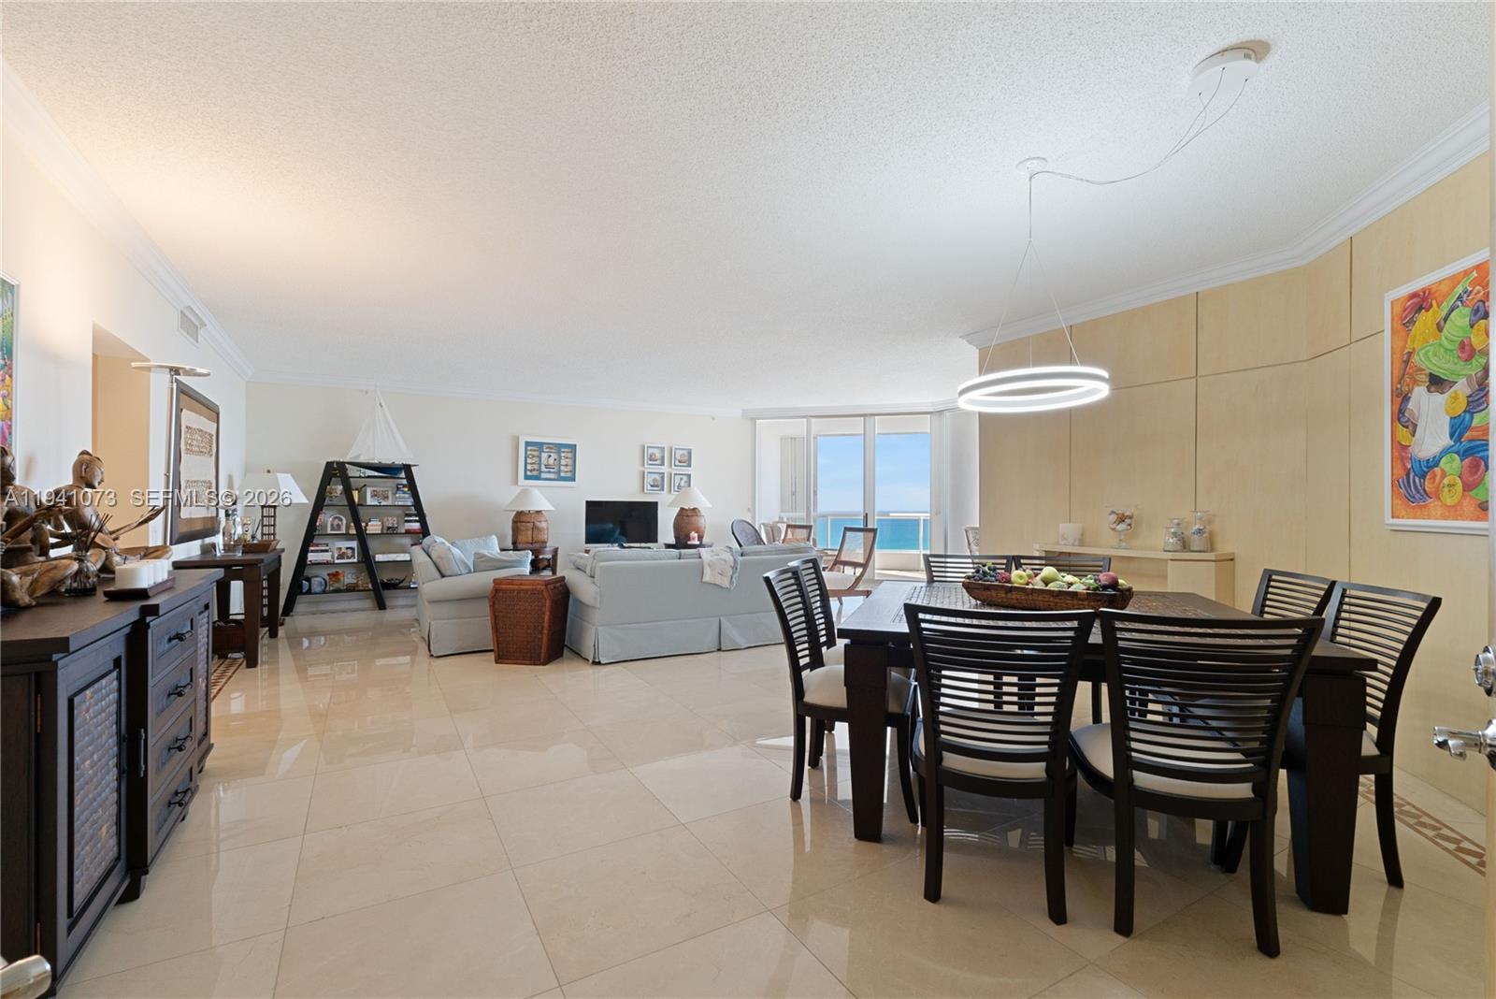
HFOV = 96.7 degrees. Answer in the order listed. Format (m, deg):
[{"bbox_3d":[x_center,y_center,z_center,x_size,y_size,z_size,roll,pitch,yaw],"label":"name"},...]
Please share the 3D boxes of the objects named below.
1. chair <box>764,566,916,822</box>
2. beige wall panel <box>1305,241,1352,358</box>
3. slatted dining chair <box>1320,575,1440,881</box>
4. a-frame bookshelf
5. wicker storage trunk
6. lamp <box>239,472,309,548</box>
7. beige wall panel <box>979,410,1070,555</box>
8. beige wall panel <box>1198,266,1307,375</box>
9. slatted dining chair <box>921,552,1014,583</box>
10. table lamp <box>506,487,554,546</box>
[{"bbox_3d":[0.431,0.765,2.800,0.610,0.910,0.490,0,-1,20],"label":"chair"},{"bbox_3d":[3.076,-1.043,3.518,0.030,0.535,0.400,0,-1,15],"label":"beige wall panel"},{"bbox_3d":[1.883,0.768,2.321,0.570,0.925,0.490,0,-1,15],"label":"slatted dining chair"},{"bbox_3d":[-4.394,0.439,7.770,1.680,1.715,0.400,0,-1,-30],"label":"a-frame bookshelf"},{"bbox_3d":[-1.685,0.936,5.175,0.500,0.620,0.420,0,-1,9],"label":"wicker storage trunk"},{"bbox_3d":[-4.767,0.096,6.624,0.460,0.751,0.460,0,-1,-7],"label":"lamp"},{"bbox_3d":[2.229,0.247,5.400,0.030,2.029,0.870,0,-1,-30],"label":"beige wall panel"},{"bbox_3d":[3.025,-1.055,4.019,0.030,0.544,0.580,0,-1,-30],"label":"beige wall panel"},{"bbox_3d":[1.210,0.774,3.619,0.500,0.910,0.610,0,-1,15],"label":"slatted dining chair"},{"bbox_3d":[-2.698,0.221,8.253,0.590,0.732,0.590,0,-1,-30],"label":"table lamp"}]

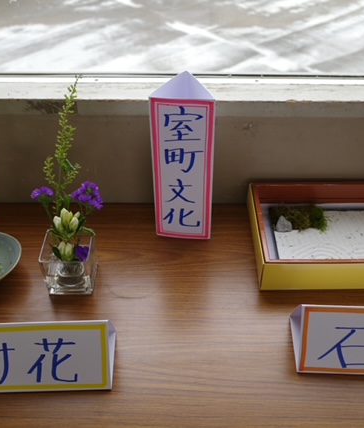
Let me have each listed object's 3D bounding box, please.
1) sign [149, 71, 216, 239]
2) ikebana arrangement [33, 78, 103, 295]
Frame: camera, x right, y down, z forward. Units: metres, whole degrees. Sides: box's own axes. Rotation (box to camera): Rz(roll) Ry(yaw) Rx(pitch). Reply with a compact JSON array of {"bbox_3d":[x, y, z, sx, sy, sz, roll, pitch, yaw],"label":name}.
[{"bbox_3d":[0.004,-0.068,0.637,0.073,0.210,0.066,3,42,4],"label":"sign"},{"bbox_3d":[-0.128,-0.019,0.545,0.085,0.264,0.078,-1,42,0],"label":"ikebana arrangement"}]

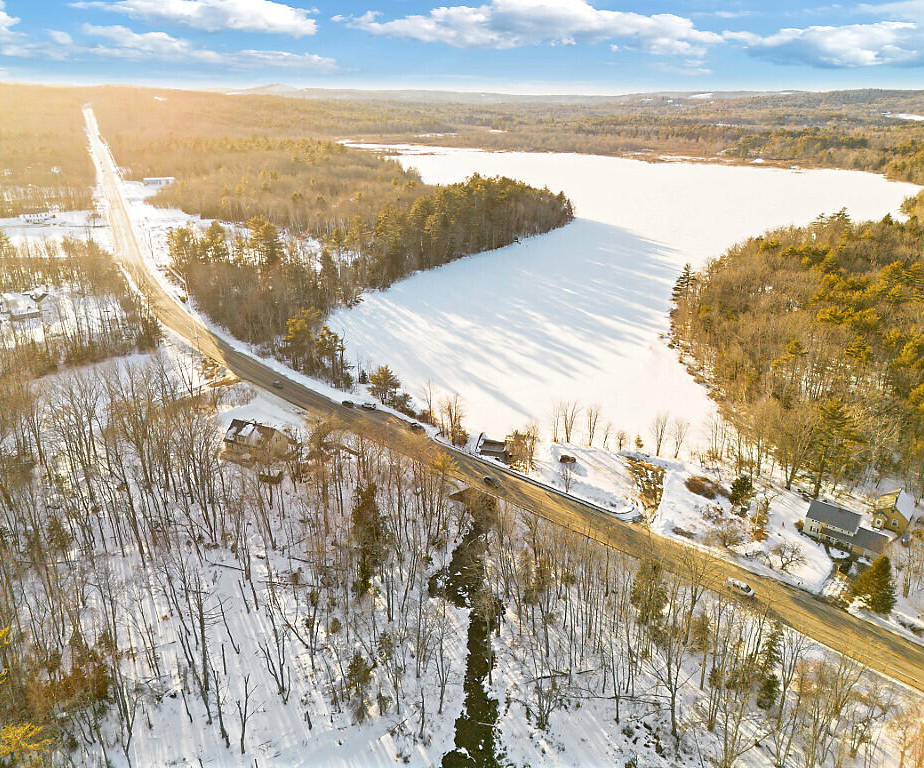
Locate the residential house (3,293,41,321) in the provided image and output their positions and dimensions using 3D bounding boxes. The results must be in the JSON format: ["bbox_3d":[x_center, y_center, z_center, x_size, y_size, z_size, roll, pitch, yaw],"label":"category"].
[{"bbox_3d":[-178.032,-30.723,288.920,12.500,5.400,10.000,-13,25,-28],"label":"residential house"}]

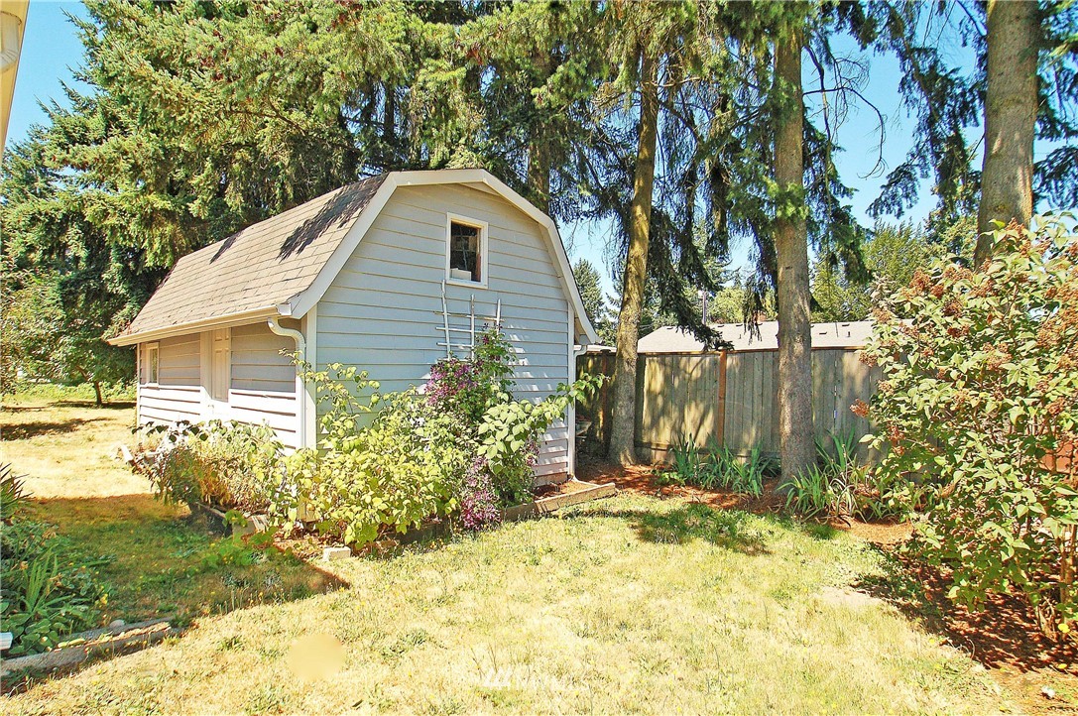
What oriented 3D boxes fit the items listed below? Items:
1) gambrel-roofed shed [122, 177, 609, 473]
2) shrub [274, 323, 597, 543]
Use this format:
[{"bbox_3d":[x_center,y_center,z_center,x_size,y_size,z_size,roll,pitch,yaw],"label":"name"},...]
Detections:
[{"bbox_3d":[-3.863,-0.154,9.711,8.840,4.170,4.860,-2,-2,44],"label":"gambrel-roofed shed"},{"bbox_3d":[-0.743,0.790,6.086,1.100,2.000,3.950,-2,-2,44],"label":"shrub"}]

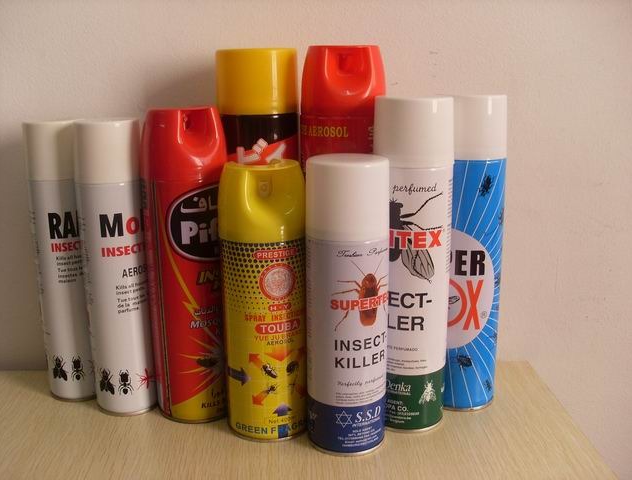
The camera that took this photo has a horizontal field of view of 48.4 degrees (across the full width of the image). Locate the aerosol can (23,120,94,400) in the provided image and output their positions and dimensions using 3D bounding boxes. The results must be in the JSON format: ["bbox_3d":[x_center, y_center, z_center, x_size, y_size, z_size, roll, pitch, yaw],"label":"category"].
[{"bbox_3d":[-0.234,0.020,0.666,0.053,0.261,0.053,-1,13,0],"label":"aerosol can"}]

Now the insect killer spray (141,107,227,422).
[{"bbox_3d":[-0.111,0.022,0.623,0.072,0.271,0.072,-10,16,-34],"label":"insect killer spray"}]

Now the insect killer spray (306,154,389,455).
[{"bbox_3d":[0.025,0.051,0.568,0.064,0.235,0.064,-1,13,0],"label":"insect killer spray"}]

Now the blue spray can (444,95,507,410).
[{"bbox_3d":[0.138,0.013,0.631,0.054,0.281,0.054,-1,13,0],"label":"blue spray can"}]

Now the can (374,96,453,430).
[{"bbox_3d":[0.081,0.021,0.597,0.062,0.279,0.062,-1,13,0],"label":"can"}]

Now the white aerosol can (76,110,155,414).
[{"bbox_3d":[-0.177,0.026,0.630,0.053,0.261,0.053,7,15,31],"label":"white aerosol can"}]

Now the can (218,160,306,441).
[{"bbox_3d":[-0.045,0.050,0.595,0.068,0.229,0.068,-5,13,-18],"label":"can"}]

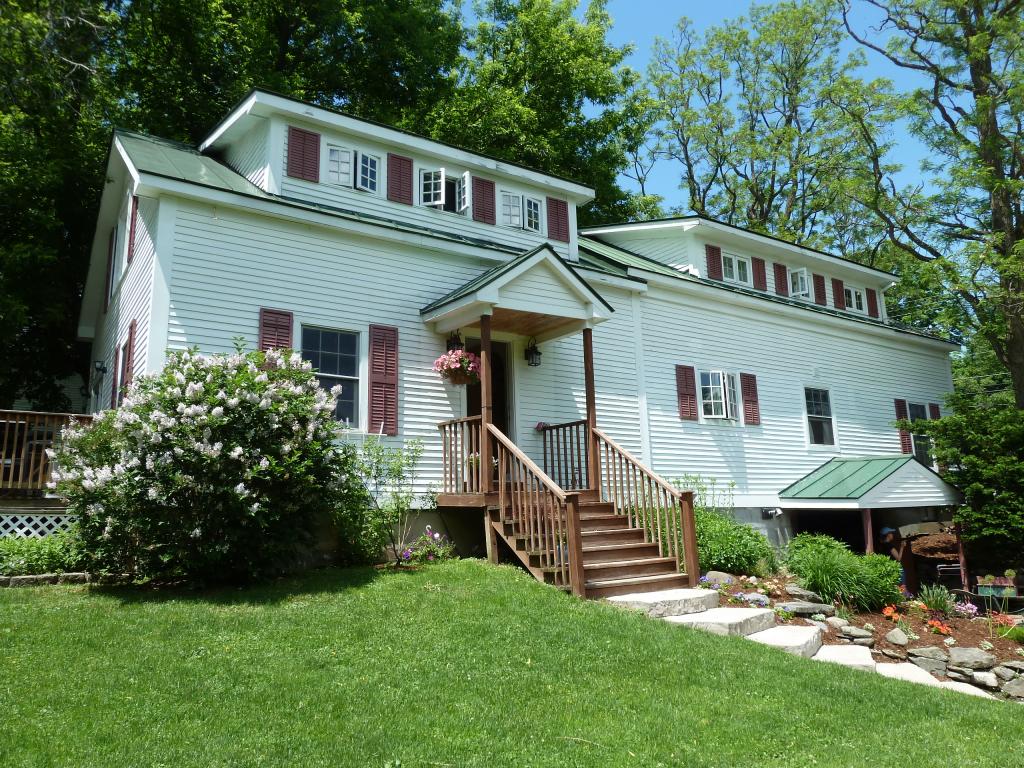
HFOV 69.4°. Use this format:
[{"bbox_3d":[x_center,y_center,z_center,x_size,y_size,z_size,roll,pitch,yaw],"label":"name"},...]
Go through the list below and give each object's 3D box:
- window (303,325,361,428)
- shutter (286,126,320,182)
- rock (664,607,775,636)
[{"bbox_3d":[-2.418,-0.088,9.867,0.800,1.324,0.100,5,-12,-33],"label":"window"},{"bbox_3d":[-2.783,-3.075,9.918,0.422,0.713,0.040,6,-12,-34],"label":"shutter"},{"bbox_3d":[2.172,2.455,7.614,0.735,0.167,1.176,-11,-15,40],"label":"rock"}]

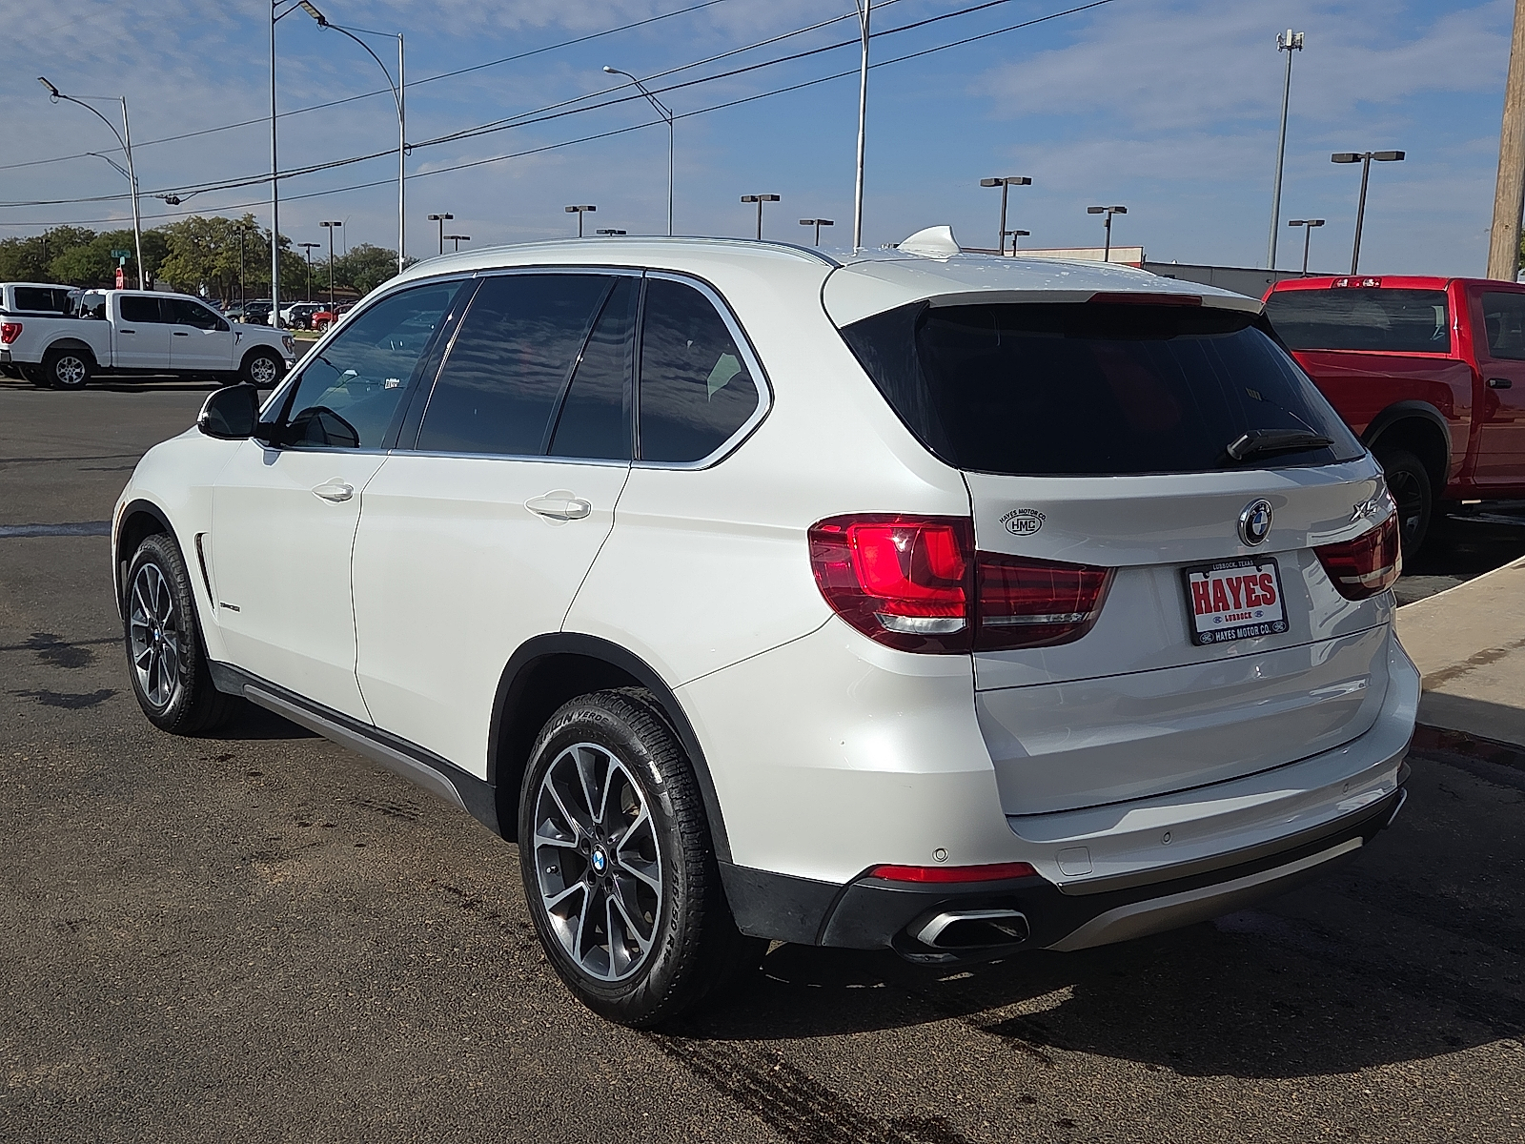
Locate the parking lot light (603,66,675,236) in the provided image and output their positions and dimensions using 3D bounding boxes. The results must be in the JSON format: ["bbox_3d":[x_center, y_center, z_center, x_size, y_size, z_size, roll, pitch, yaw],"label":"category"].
[{"bbox_3d":[-4.374,-11.989,53.755,2.970,10.405,0.360,-5,11,-39],"label":"parking lot light"}]

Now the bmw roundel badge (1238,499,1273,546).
[{"bbox_3d":[0.989,-0.100,3.093,0.094,0.094,0.020,-5,15,-39],"label":"bmw roundel badge"}]

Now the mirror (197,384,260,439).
[{"bbox_3d":[-1.619,-0.486,4.703,0.205,0.178,0.140,-5,11,-39],"label":"mirror"}]

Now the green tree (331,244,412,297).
[{"bbox_3d":[-31.728,-23.132,125.000,7.000,7.000,7.000,0,9,-14],"label":"green tree"}]

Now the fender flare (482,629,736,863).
[{"bbox_3d":[-0.324,0.344,3.301,0.090,0.430,0.950,-5,11,-39],"label":"fender flare"}]

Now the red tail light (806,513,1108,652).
[{"bbox_3d":[0.383,0.003,2.842,0.575,0.262,0.260,-5,11,-39],"label":"red tail light"}]

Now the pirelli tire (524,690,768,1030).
[{"bbox_3d":[-0.269,0.611,3.413,0.265,0.735,0.738,-5,11,-39],"label":"pirelli tire"}]

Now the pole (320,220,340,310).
[{"bbox_3d":[-29.329,-20.080,105.000,1.450,7.500,0.500,0,9,-16],"label":"pole"}]

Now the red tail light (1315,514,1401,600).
[{"bbox_3d":[1.355,-0.063,3.617,0.225,0.245,0.570,10,12,43],"label":"red tail light"}]

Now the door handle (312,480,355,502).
[{"bbox_3d":[-1.188,-0.225,4.280,0.050,0.055,0.260,-5,11,-39],"label":"door handle"}]

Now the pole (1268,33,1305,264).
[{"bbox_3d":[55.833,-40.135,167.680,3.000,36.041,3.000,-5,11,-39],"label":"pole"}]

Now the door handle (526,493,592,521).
[{"bbox_3d":[-0.449,-0.143,3.357,0.060,0.055,0.262,-5,11,-39],"label":"door handle"}]

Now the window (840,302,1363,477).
[{"bbox_3d":[0.822,-0.366,3.247,1.380,0.460,0.170,-5,-28,-39],"label":"window"}]

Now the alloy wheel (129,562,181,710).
[{"bbox_3d":[-2.134,0.223,5.653,0.200,0.517,0.517,-5,11,-39],"label":"alloy wheel"}]

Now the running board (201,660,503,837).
[{"bbox_3d":[-1.199,0.439,4.457,0.150,0.155,1.980,-5,11,-39],"label":"running board"}]

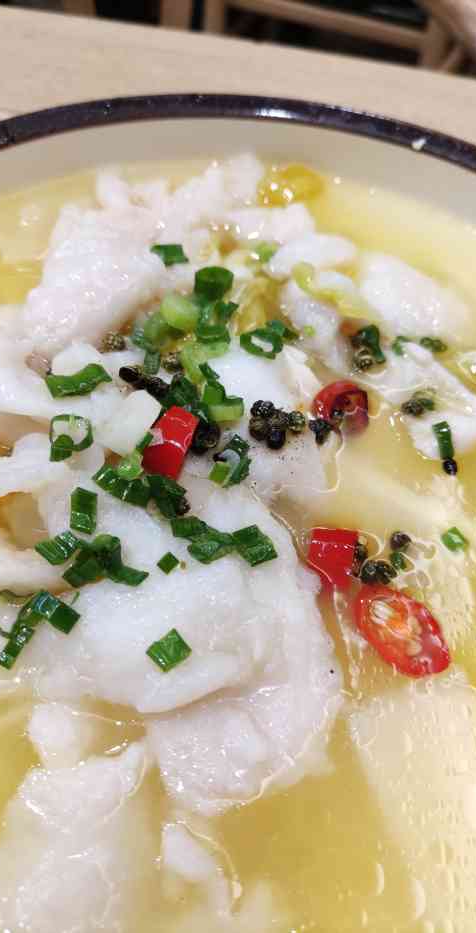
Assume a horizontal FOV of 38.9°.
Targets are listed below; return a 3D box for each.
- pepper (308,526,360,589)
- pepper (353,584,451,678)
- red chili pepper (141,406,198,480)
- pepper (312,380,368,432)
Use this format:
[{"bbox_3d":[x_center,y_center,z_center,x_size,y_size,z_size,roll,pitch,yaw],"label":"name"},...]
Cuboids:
[{"bbox_3d":[0.022,0.021,0.152,0.011,0.011,0.013,7,52,0],"label":"pepper"},{"bbox_3d":[0.035,0.035,0.145,0.014,0.008,0.024,-31,61,-25],"label":"pepper"},{"bbox_3d":[-0.016,-0.005,0.159,0.009,0.011,0.013,27,55,16],"label":"red chili pepper"},{"bbox_3d":[0.027,-0.016,0.180,0.011,0.011,0.013,28,55,16],"label":"pepper"}]

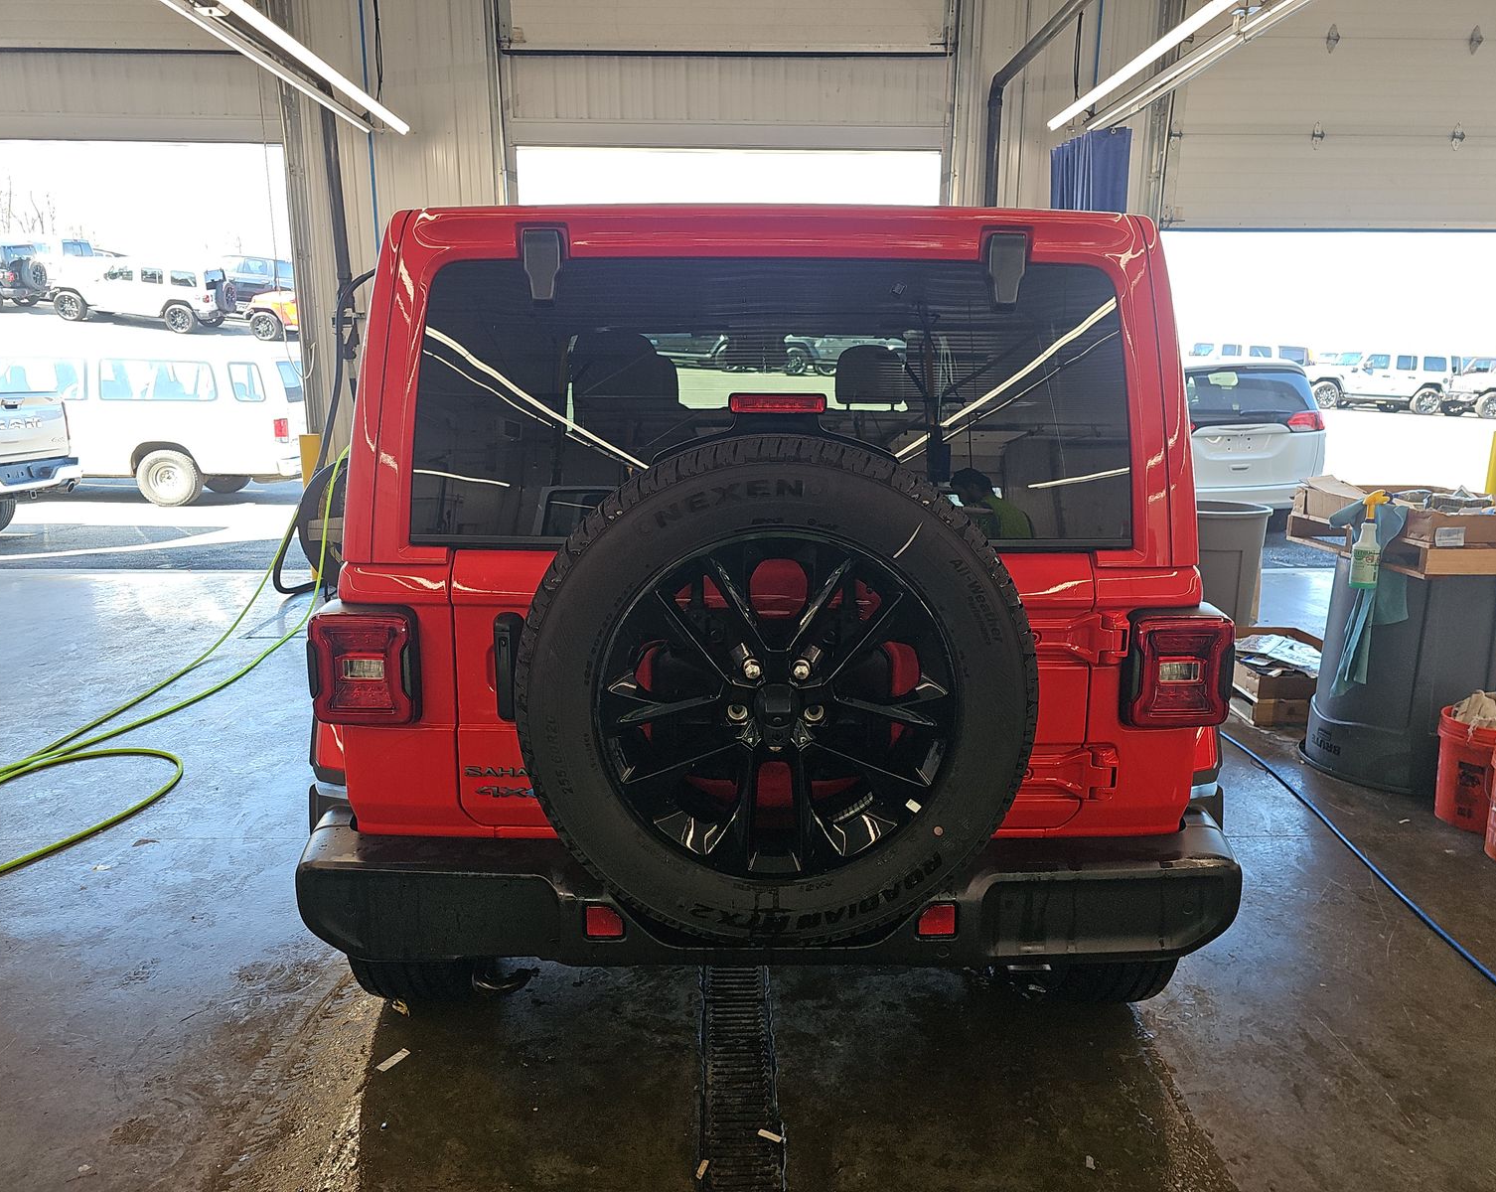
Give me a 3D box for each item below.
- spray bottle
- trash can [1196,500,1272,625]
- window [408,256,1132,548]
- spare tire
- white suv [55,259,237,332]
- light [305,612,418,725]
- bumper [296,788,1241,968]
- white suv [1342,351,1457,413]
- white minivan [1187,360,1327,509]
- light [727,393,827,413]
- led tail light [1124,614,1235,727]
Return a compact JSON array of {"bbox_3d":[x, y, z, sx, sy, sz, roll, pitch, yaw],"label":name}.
[{"bbox_3d":[2.123,-0.193,3.600,0.115,0.330,0.090,0,12,-1],"label":"spray bottle"},{"bbox_3d":[2.720,-0.168,6.241,0.575,0.700,0.575,0,12,0],"label":"trash can"},{"bbox_3d":[0.042,-0.344,1.886,1.290,0.530,0.050,0,0,-1],"label":"window"},{"bbox_3d":[0.046,0.150,1.728,0.812,0.812,0.270,0,12,-1],"label":"spare tire"},{"bbox_3d":[-16.846,-8.460,29.402,4.750,1.850,1.890,6,18,-1],"label":"white suv"},{"bbox_3d":[-0.675,0.113,1.899,0.190,0.220,0.120,0,12,-1],"label":"light"},{"bbox_3d":[0.041,0.527,2.035,1.710,0.235,0.370,0,12,-1],"label":"bumper"},{"bbox_3d":[19.235,-6.659,32.580,4.780,1.850,1.880,3,12,1],"label":"white suv"},{"bbox_3d":[4.469,-1.998,12.848,2.020,1.780,5.170,-2,12,-9],"label":"white minivan"},{"bbox_3d":[0.053,-0.315,1.729,0.158,0.034,0.045,0,12,-1],"label":"light"},{"bbox_3d":[0.755,0.122,1.895,0.180,0.210,0.120,0,12,-2],"label":"led tail light"}]

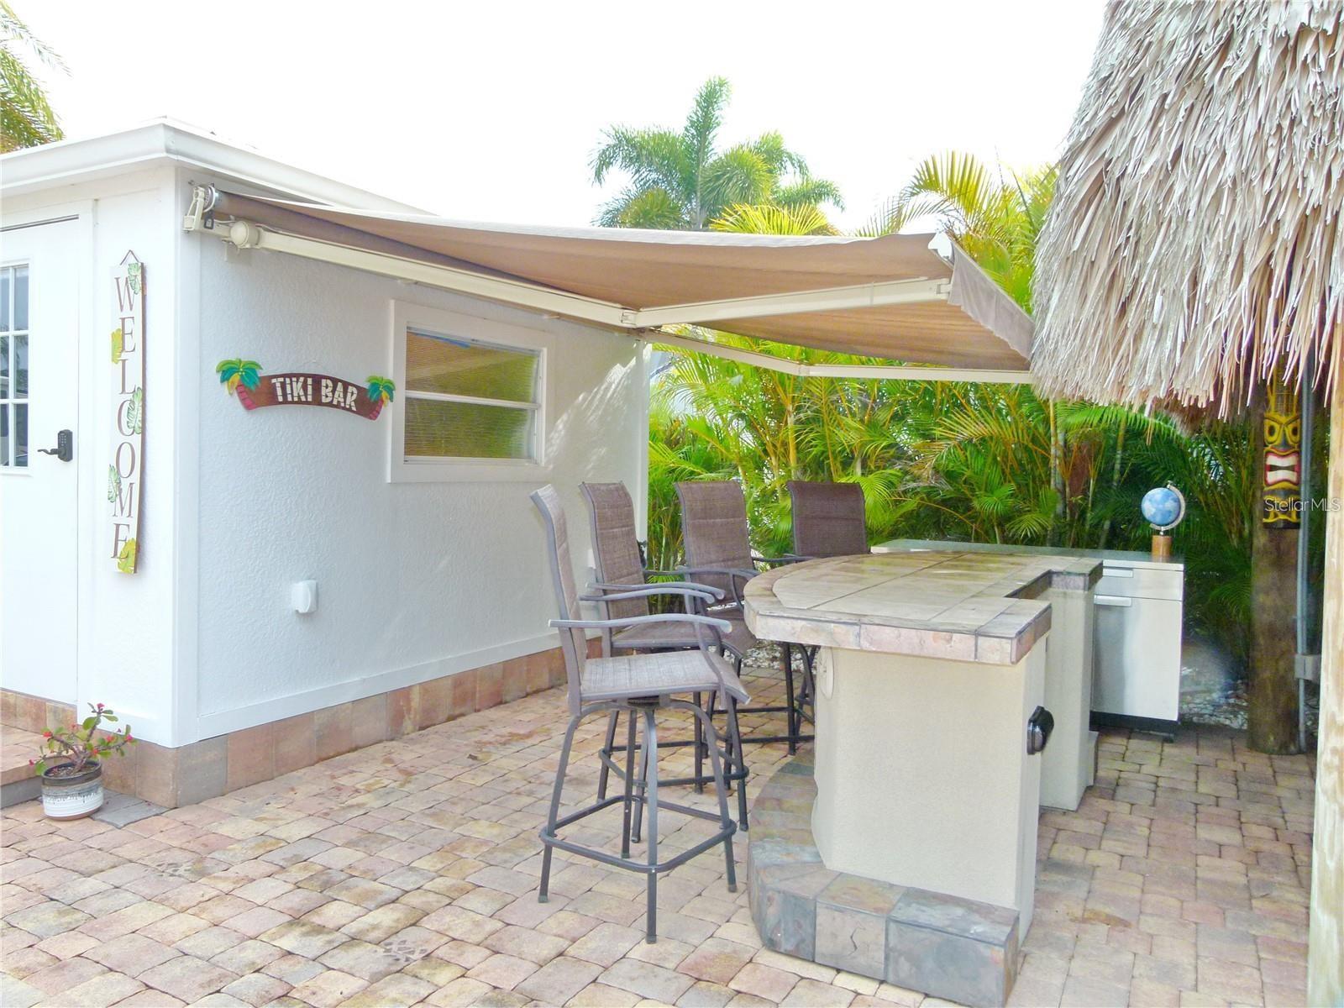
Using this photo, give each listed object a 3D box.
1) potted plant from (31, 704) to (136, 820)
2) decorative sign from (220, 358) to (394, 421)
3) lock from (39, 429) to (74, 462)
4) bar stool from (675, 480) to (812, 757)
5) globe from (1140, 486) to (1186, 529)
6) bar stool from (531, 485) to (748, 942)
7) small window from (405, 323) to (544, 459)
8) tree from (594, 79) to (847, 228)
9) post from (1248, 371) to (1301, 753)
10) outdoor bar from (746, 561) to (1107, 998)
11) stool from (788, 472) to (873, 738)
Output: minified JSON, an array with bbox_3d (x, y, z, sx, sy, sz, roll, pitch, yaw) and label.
[{"bbox_3d":[-2.255,0.961,3.697,0.310,0.410,0.300,2,2,28],"label":"potted plant"},{"bbox_3d":[-1.557,-0.489,4.233,0.025,0.205,0.965,2,2,28],"label":"decorative sign"},{"bbox_3d":[-2.581,-0.246,4.078,0.145,0.135,0.070,2,2,28],"label":"lock"},{"bbox_3d":[0.426,0.555,4.329,0.640,1.280,0.620,2,2,40],"label":"bar stool"},{"bbox_3d":[2.810,0.021,5.538,0.230,0.250,0.210,2,2,27],"label":"globe"},{"bbox_3d":[-0.084,0.586,3.020,0.640,1.280,0.620,1,2,0],"label":"bar stool"},{"bbox_3d":[-1.052,-0.558,5.236,0.100,0.680,1.120,2,2,28],"label":"small window"},{"bbox_3d":[0.548,-3.052,15.906,4.100,7.790,4.100,1,2,0],"label":"tree"},{"bbox_3d":[3.055,0.126,4.859,0.240,2.200,0.240,2,2,28],"label":"post"},{"bbox_3d":[0.898,0.747,3.646,1.120,0.955,2.520,2,2,28],"label":"outdoor bar"},{"bbox_3d":[0.936,0.553,4.719,0.620,1.280,0.640,0,2,-24],"label":"stool"}]

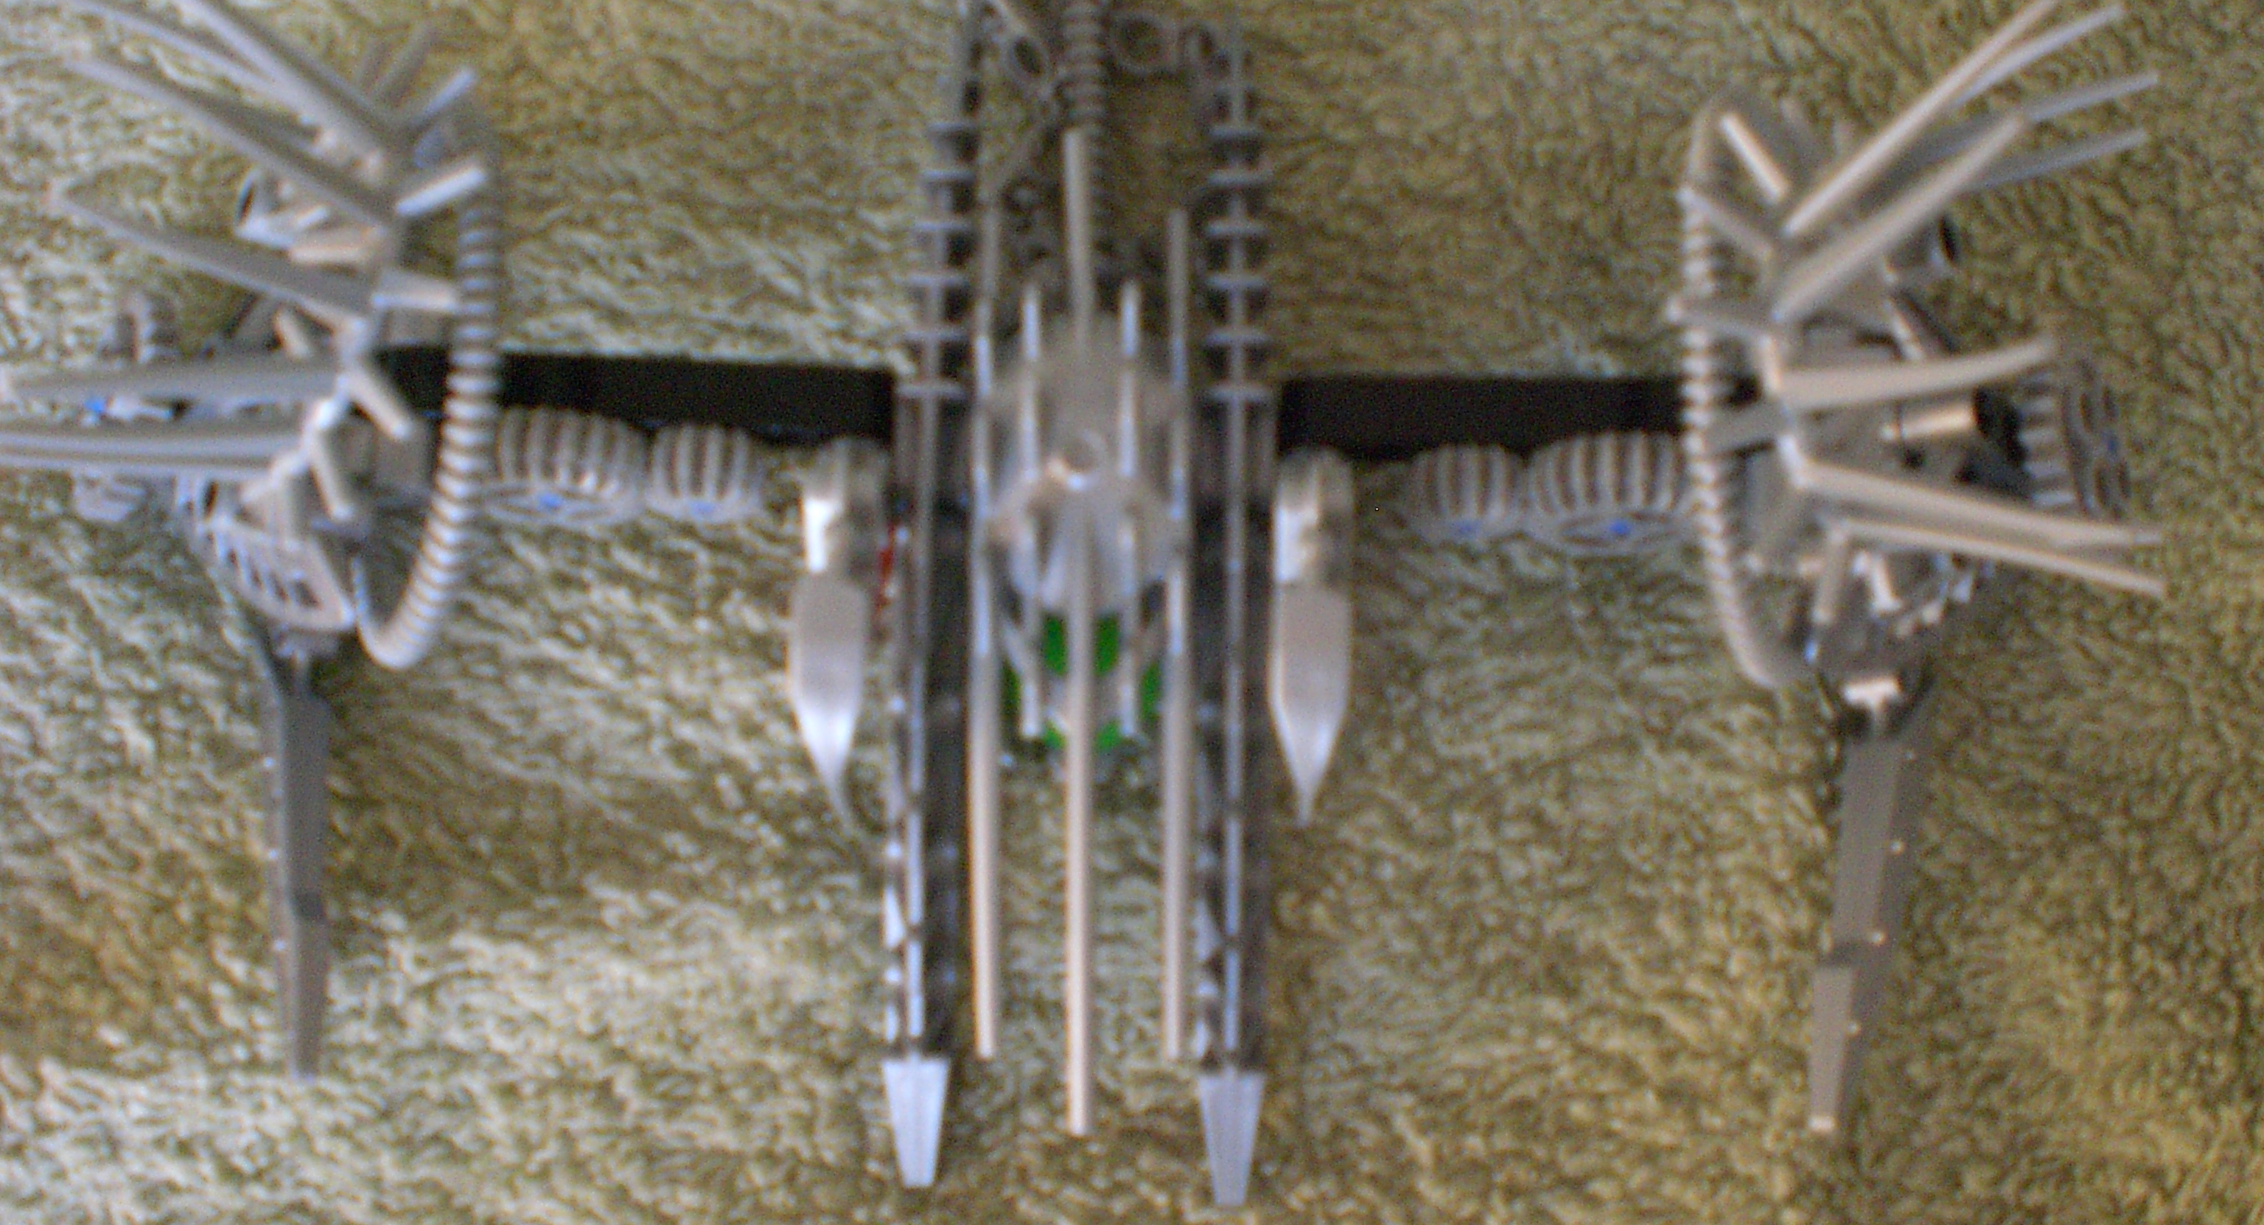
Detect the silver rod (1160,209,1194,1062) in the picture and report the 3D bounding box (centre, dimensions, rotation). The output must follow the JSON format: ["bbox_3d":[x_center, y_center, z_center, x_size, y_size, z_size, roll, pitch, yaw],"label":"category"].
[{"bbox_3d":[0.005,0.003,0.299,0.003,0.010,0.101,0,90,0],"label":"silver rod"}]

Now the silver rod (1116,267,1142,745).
[{"bbox_3d":[0.000,-0.013,0.301,0.003,0.004,0.055,0,90,0],"label":"silver rod"}]

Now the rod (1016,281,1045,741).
[{"bbox_3d":[-0.012,-0.012,0.301,0.003,0.004,0.055,0,90,0],"label":"rod"}]

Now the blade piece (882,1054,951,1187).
[{"bbox_3d":[-0.027,0.064,0.315,0.008,0.006,0.016,0,93,0],"label":"blade piece"}]

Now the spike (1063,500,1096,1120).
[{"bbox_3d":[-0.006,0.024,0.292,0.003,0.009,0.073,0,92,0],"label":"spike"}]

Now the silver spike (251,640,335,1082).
[{"bbox_3d":[-0.109,0.032,0.322,0.009,0.009,0.056,0,90,0],"label":"silver spike"}]

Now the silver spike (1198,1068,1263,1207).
[{"bbox_3d":[0.013,0.066,0.315,0.008,0.006,0.017,0,93,0],"label":"silver spike"}]

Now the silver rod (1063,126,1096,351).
[{"bbox_3d":[-0.006,-0.044,0.292,0.003,0.004,0.027,-2,81,0],"label":"silver rod"}]

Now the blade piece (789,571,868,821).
[{"bbox_3d":[-0.039,0.010,0.319,0.009,0.010,0.030,0,95,0],"label":"blade piece"}]

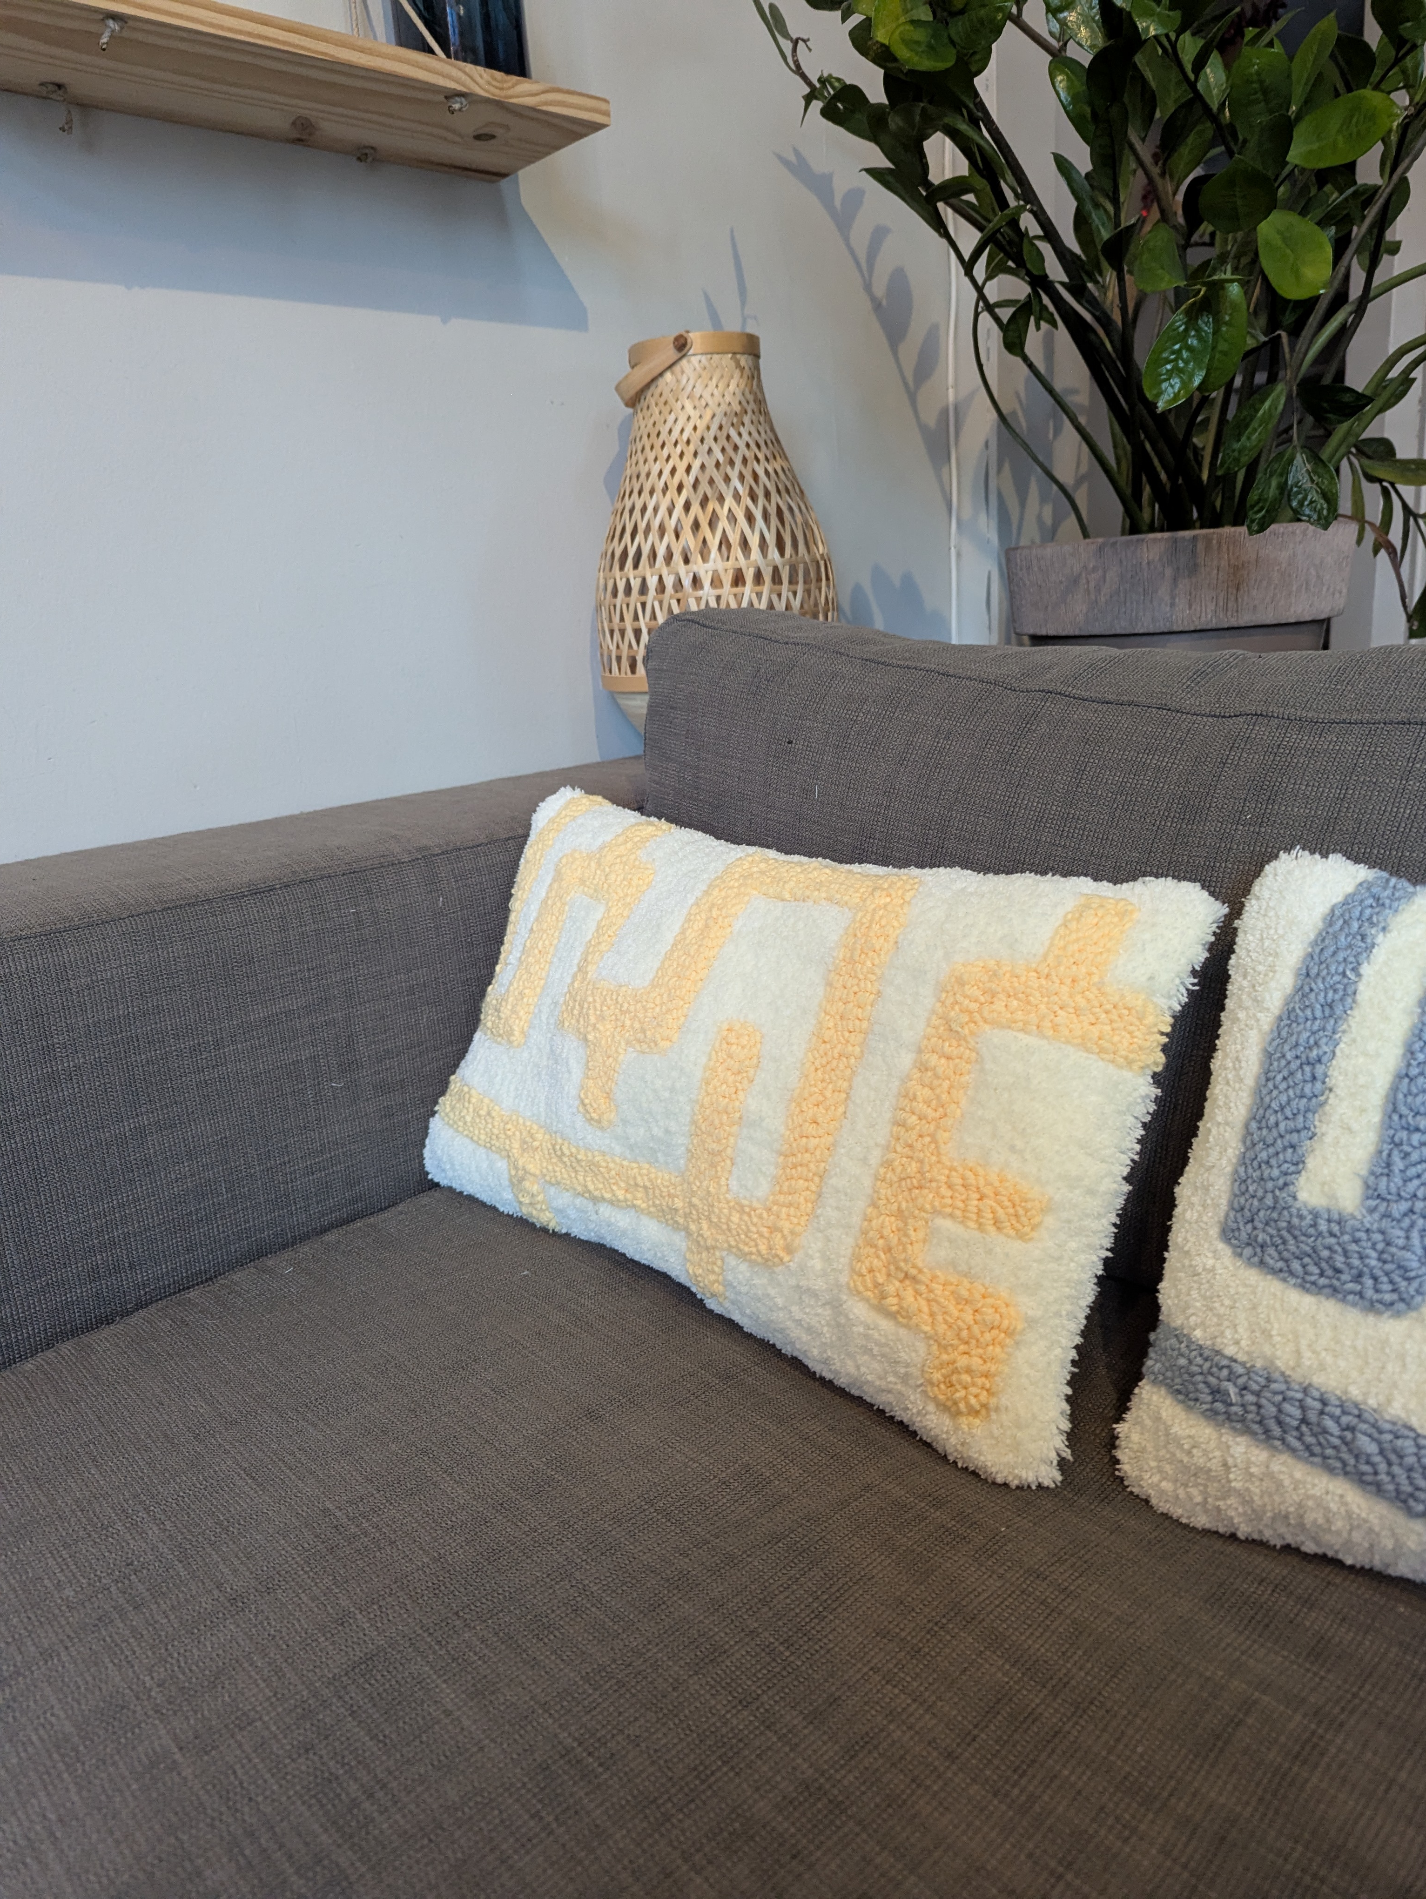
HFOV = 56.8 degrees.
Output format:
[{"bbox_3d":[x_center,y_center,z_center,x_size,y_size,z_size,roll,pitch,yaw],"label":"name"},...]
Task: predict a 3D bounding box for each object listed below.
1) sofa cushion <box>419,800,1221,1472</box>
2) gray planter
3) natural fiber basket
[{"bbox_3d":[0.019,0.067,0.790,0.500,0.295,0.130,13,-5,42],"label":"sofa cushion"},{"bbox_3d":[0.445,-0.244,1.262,0.325,0.290,0.325,-16,19,-39],"label":"gray planter"},{"bbox_3d":[-0.001,-0.404,1.231,0.238,0.308,0.238,-4,15,1],"label":"natural fiber basket"}]

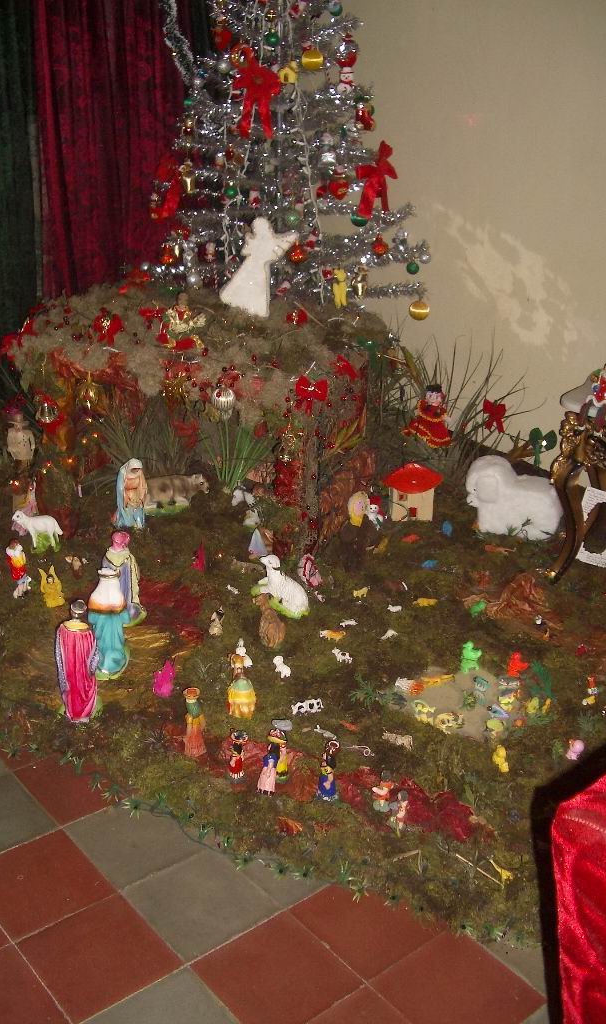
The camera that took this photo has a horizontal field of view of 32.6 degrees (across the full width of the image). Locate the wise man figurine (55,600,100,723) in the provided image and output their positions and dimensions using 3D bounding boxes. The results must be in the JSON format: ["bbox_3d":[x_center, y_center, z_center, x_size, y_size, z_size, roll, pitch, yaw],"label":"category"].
[{"bbox_3d":[-0.561,0.366,2.578,0.105,0.316,0.100,6,23,5],"label":"wise man figurine"}]

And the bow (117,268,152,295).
[{"bbox_3d":[-0.731,-1.006,4.500,0.146,0.109,0.073,3,23,-1],"label":"bow"}]

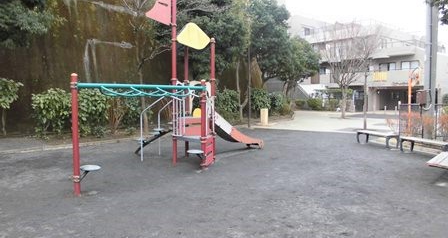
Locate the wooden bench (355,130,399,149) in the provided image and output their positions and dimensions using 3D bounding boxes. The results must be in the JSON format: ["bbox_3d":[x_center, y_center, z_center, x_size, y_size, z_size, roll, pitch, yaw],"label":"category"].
[{"bbox_3d":[4.991,0.666,10.970,0.420,0.410,1.520,-1,3,-13],"label":"wooden bench"}]

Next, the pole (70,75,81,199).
[{"bbox_3d":[-2.337,0.259,5.322,0.100,1.950,0.100,3,4,40],"label":"pole"}]

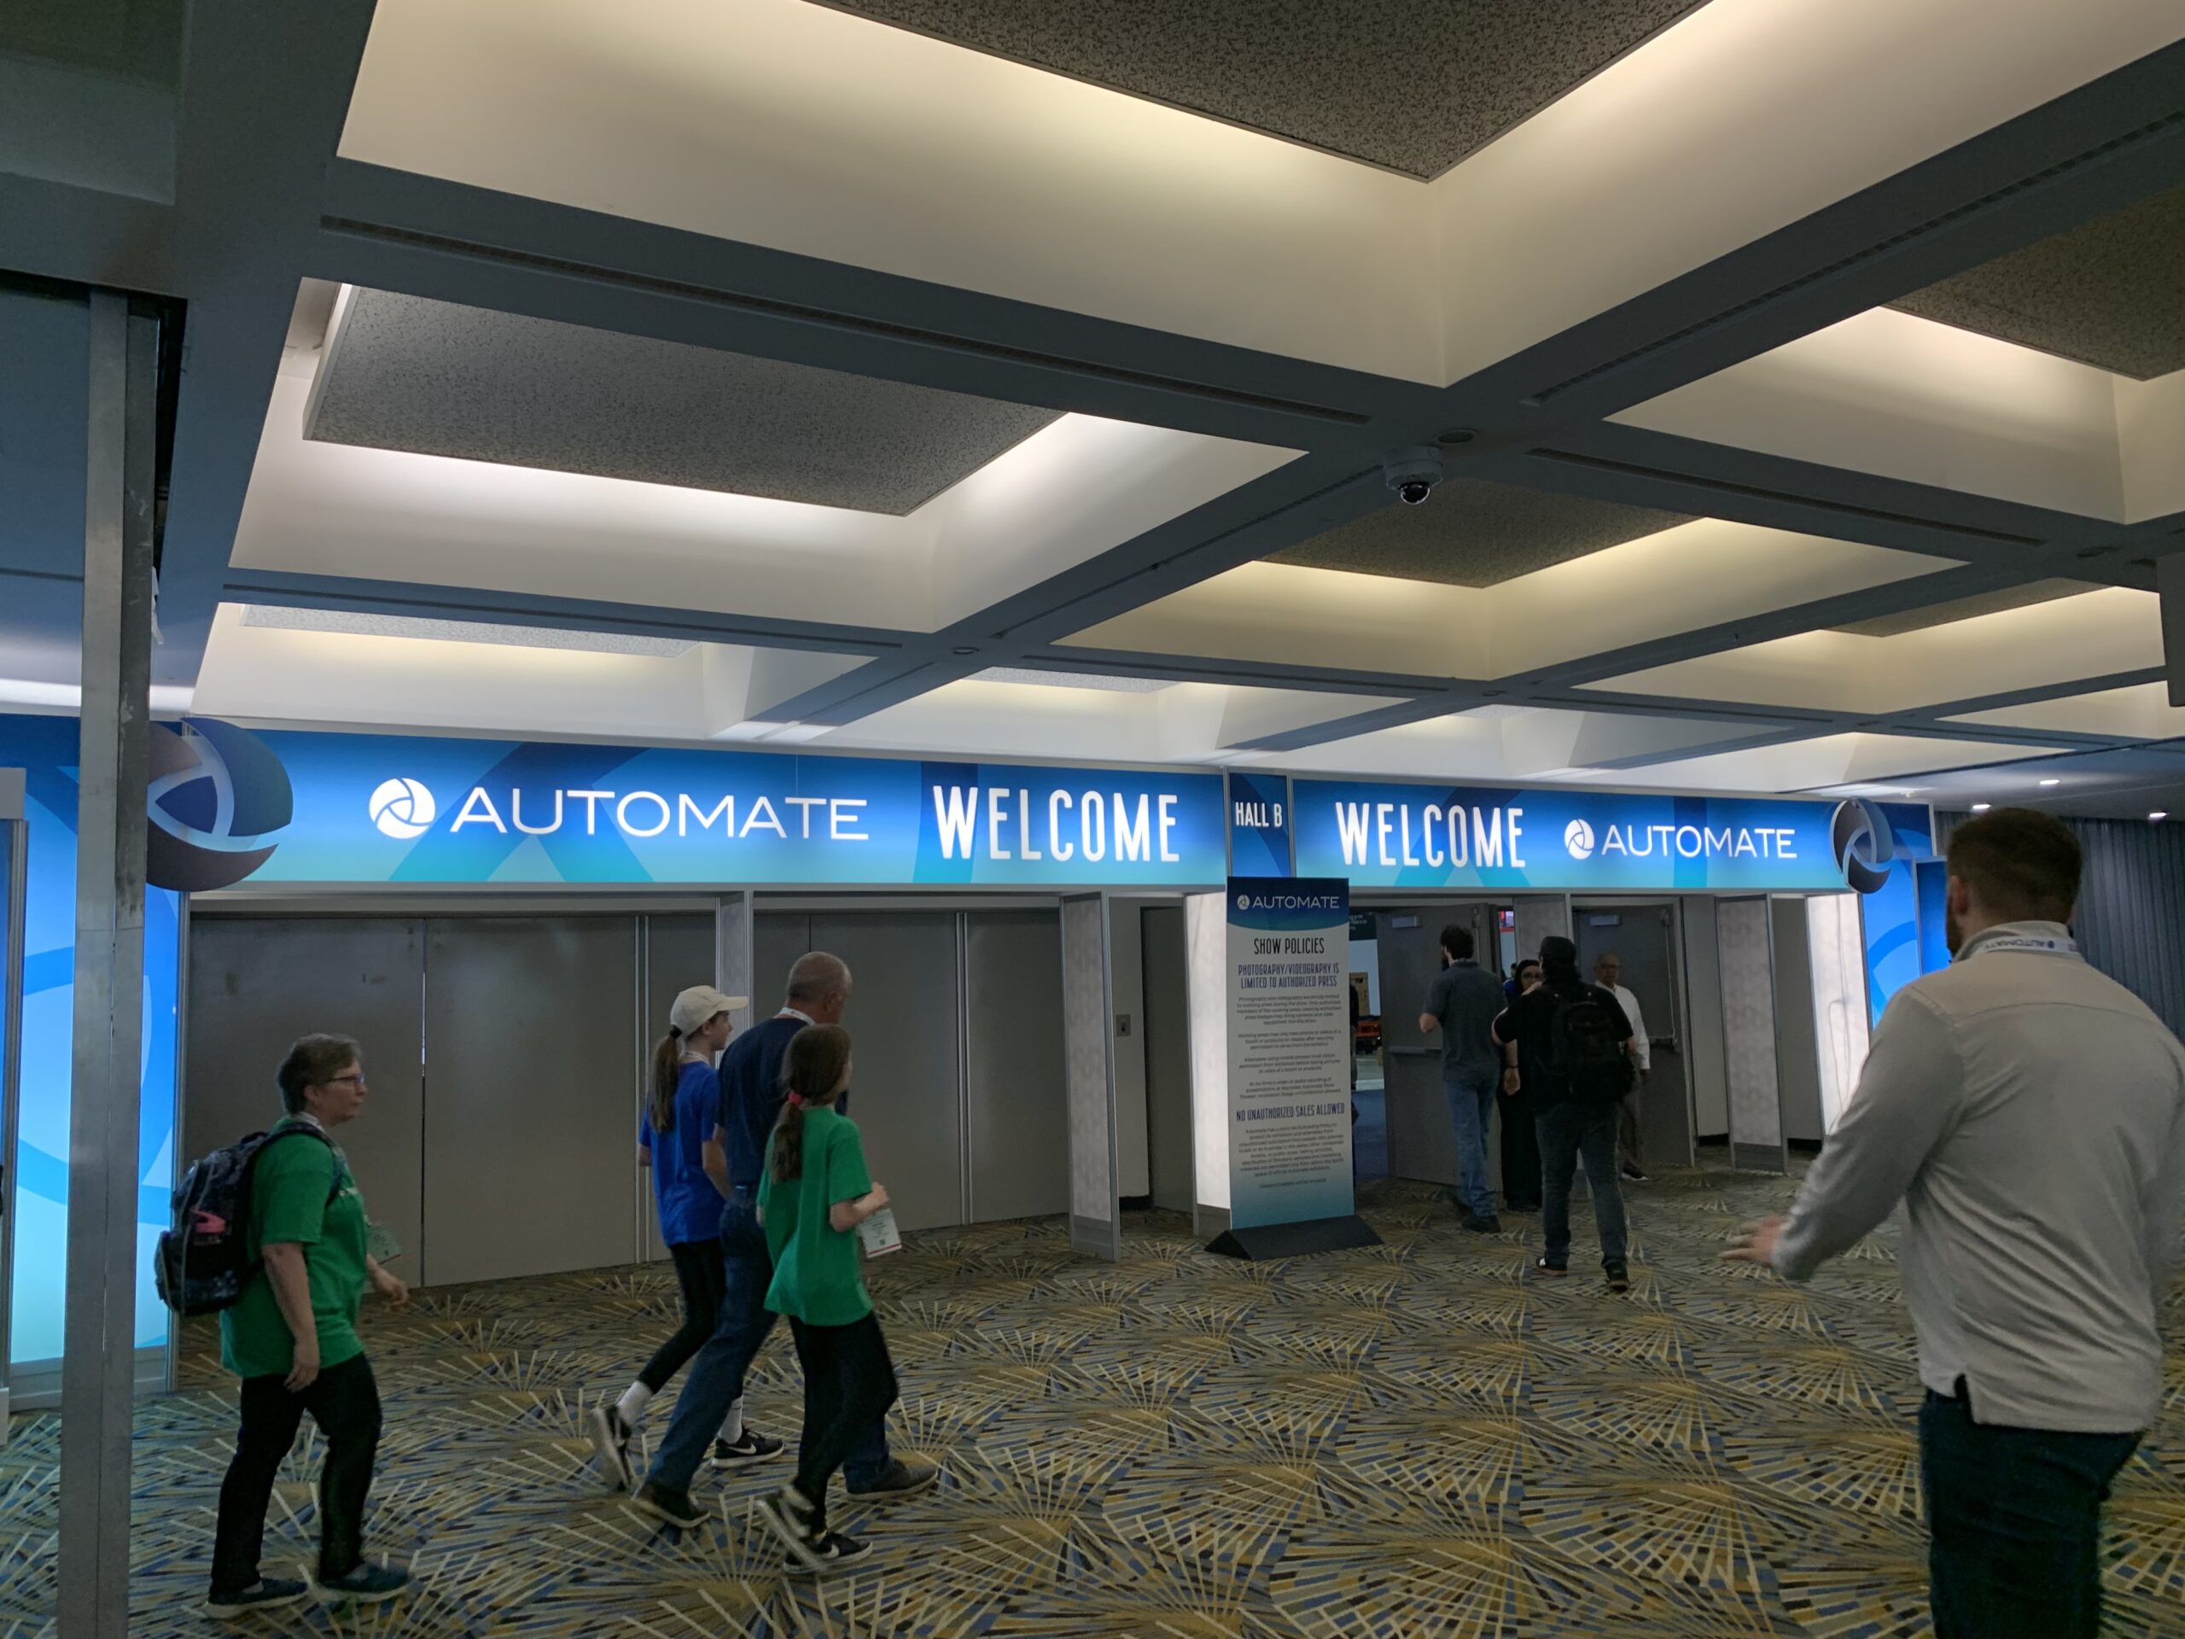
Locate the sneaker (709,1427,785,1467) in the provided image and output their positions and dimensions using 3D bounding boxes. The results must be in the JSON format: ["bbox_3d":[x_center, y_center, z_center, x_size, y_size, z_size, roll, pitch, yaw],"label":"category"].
[{"bbox_3d":[-1.214,2.183,5.728,0.270,0.110,0.100,1,-7,-29],"label":"sneaker"}]

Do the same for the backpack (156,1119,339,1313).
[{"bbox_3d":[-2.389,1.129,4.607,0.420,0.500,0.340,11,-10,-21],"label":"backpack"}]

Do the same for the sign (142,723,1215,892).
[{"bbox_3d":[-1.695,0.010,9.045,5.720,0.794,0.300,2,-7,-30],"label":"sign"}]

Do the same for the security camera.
[{"bbox_3d":[0.898,-0.940,4.562,0.160,0.140,0.160,-2,-6,0],"label":"security camera"}]

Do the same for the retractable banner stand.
[{"bbox_3d":[1.179,1.470,10.018,0.950,2.230,0.480,2,-7,-30],"label":"retractable banner stand"}]

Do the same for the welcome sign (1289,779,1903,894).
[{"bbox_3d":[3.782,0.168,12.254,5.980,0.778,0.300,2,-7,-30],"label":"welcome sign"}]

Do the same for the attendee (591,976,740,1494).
[{"bbox_3d":[-1.443,1.424,5.760,0.760,1.640,0.460,2,-7,-33],"label":"attendee"}]

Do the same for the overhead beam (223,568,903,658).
[{"bbox_3d":[-1.862,-0.860,6.221,2.503,0.200,0.547,2,-7,-30],"label":"overhead beam"}]

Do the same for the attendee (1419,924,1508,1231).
[{"bbox_3d":[2.372,1.669,10.674,0.550,1.890,0.520,0,-6,-15],"label":"attendee"}]

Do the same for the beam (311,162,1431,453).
[{"bbox_3d":[-0.346,-1.164,3.648,2.503,0.200,0.547,2,-7,-30],"label":"beam"}]

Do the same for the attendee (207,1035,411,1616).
[{"bbox_3d":[-2.213,1.386,4.681,0.600,1.550,0.520,1,-6,-22],"label":"attendee"}]

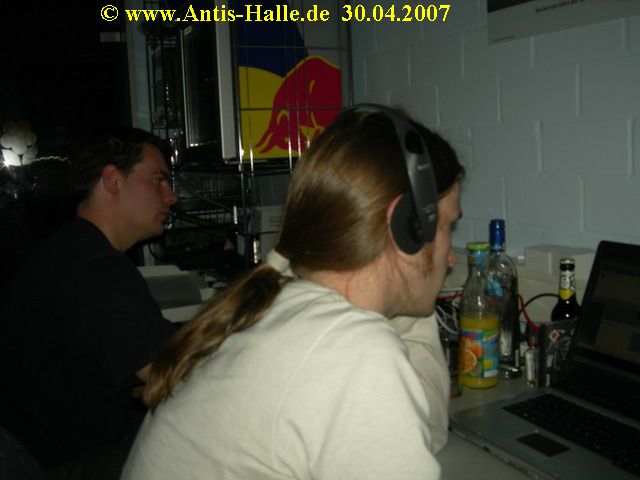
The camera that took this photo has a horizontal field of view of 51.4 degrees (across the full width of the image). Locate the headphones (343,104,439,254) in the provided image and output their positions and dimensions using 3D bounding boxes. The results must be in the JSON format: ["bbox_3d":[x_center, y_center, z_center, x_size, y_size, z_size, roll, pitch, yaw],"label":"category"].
[{"bbox_3d":[0.060,-0.070,0.792,0.077,0.178,0.176,-12,11,-32],"label":"headphones"}]

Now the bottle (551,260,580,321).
[{"bbox_3d":[0.502,0.164,1.349,0.066,0.248,0.066,-2,6,0],"label":"bottle"}]

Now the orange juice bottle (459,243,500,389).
[{"bbox_3d":[0.320,0.150,1.329,0.080,0.286,0.080,-2,6,0],"label":"orange juice bottle"}]

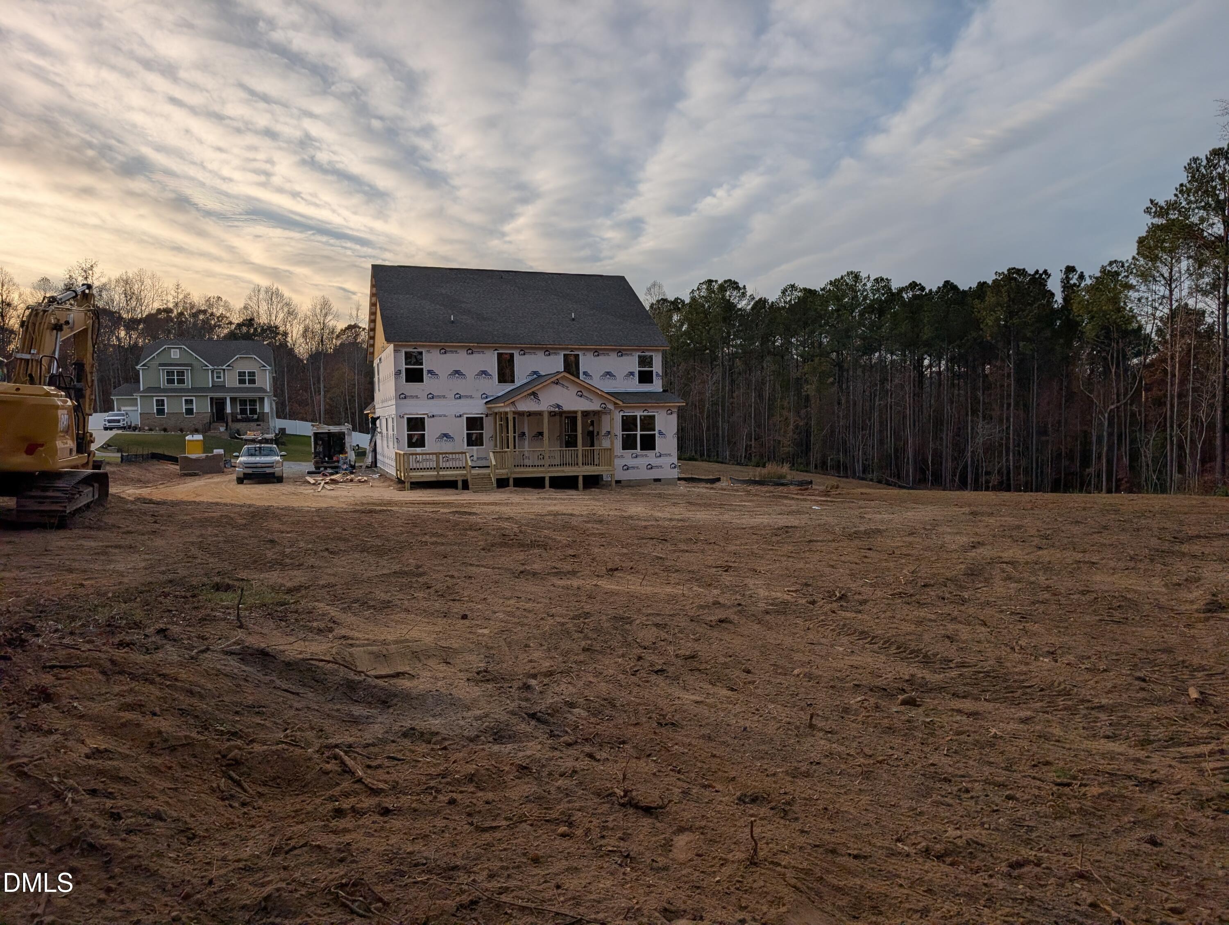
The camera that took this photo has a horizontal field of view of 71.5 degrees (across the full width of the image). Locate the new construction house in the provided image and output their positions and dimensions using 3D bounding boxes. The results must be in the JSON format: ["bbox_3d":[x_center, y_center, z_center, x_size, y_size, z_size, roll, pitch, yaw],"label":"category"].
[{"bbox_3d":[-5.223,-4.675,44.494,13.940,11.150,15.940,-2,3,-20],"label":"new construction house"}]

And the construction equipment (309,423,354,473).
[{"bbox_3d":[-19.228,-1.085,58.351,2.200,2.900,6.000,-1,3,-13],"label":"construction equipment"}]

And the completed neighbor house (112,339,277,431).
[{"bbox_3d":[-45.889,-8.459,94.156,16.000,9.950,12.500,-2,3,-20],"label":"completed neighbor house"}]

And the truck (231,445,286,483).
[{"bbox_3d":[-17.674,0.034,42.589,2.100,1.900,5.850,-2,3,-21],"label":"truck"}]

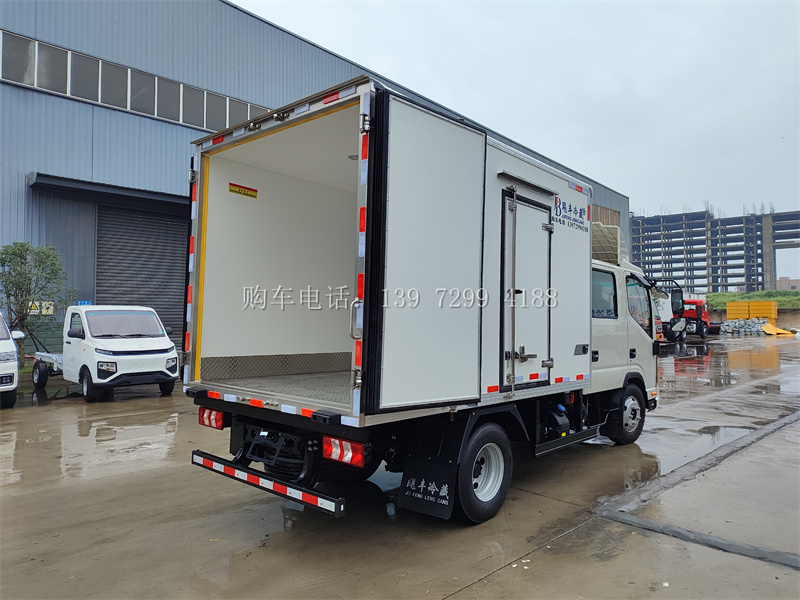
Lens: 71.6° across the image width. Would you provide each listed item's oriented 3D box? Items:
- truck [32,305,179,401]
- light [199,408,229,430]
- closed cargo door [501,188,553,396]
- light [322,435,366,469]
[{"bbox_3d":[-6.739,1.062,12.431,4.880,1.900,1.700,-2,-3,43],"label":"truck"},{"bbox_3d":[-1.493,0.953,4.470,0.360,0.135,0.070,0,-2,41],"label":"light"},{"bbox_3d":[1.060,-0.060,4.675,0.080,1.600,0.830,-1,-3,42],"label":"closed cargo door"},{"bbox_3d":[-0.330,0.944,3.474,0.360,0.137,0.070,0,-2,41],"label":"light"}]

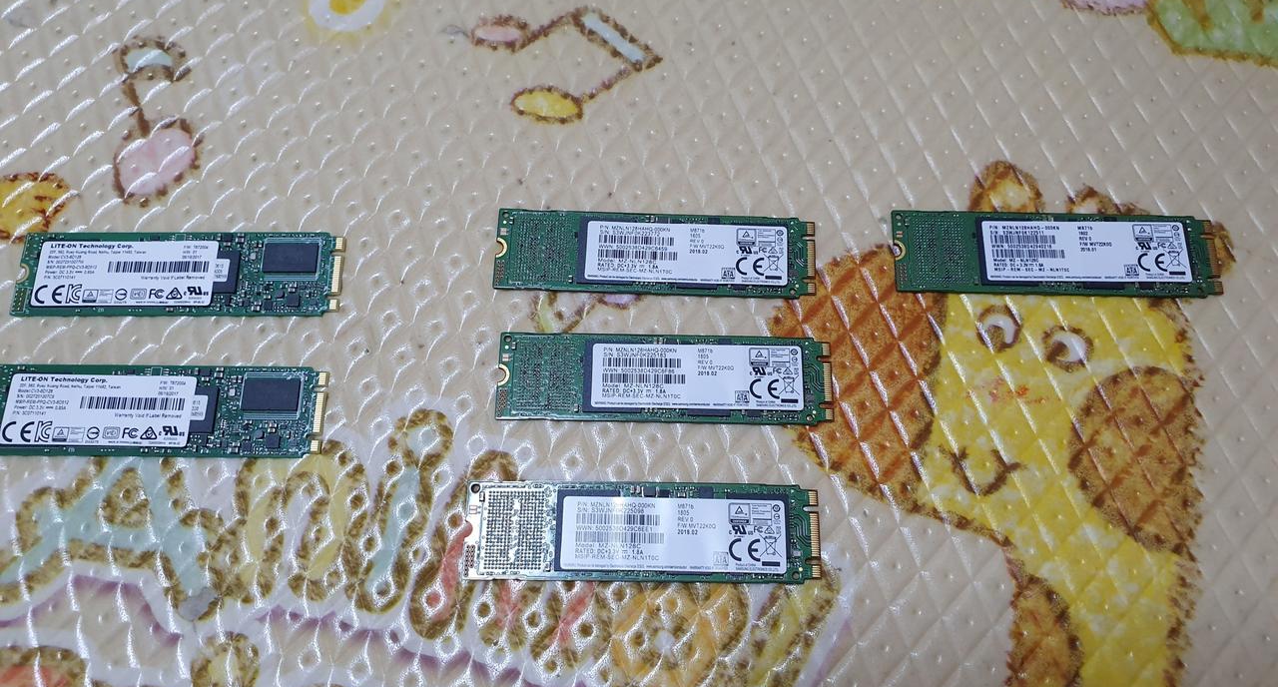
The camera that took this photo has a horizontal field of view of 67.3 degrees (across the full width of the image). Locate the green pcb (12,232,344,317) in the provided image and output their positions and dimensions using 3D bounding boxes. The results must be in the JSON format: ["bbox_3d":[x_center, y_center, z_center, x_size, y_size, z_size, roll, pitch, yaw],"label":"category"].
[{"bbox_3d":[-0.114,-0.018,0.238,0.080,0.003,0.022,0,70,0],"label":"green pcb"}]

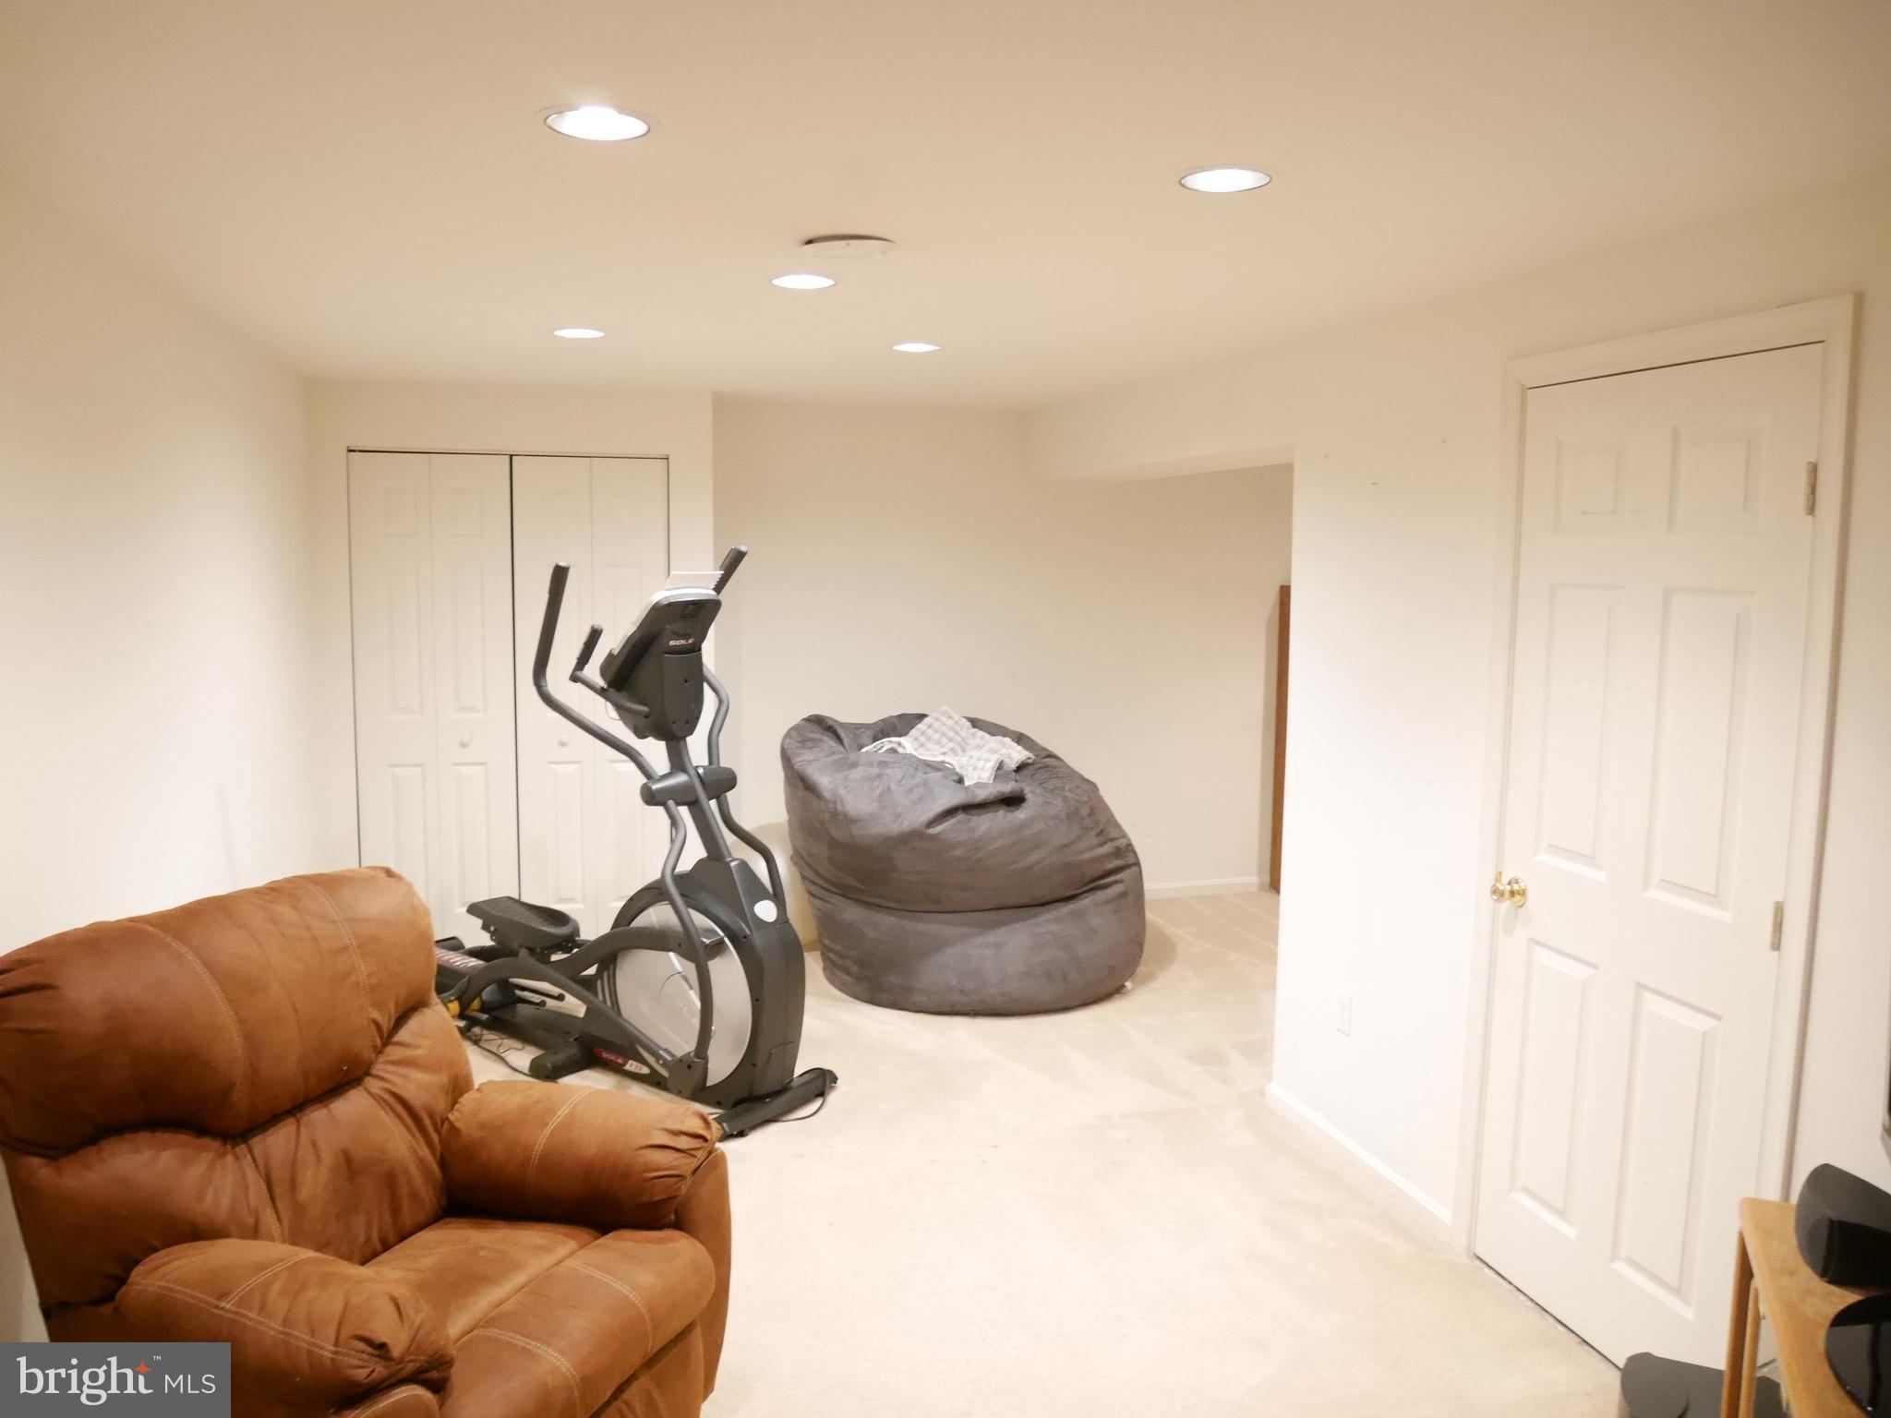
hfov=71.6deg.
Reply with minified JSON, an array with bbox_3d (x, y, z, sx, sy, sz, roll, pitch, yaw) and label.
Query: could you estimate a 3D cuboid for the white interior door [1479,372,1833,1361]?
[{"bbox_3d":[1.401,0.342,2.690,0.040,2.030,0.715,-2,7,-16],"label":"white interior door"}]

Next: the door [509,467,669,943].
[{"bbox_3d":[-1.399,0.018,5.251,0.598,2.010,0.035,-2,7,-16],"label":"door"}]

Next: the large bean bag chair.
[{"bbox_3d":[0.093,0.541,5.334,1.420,1.000,1.300,0,7,0],"label":"large bean bag chair"}]

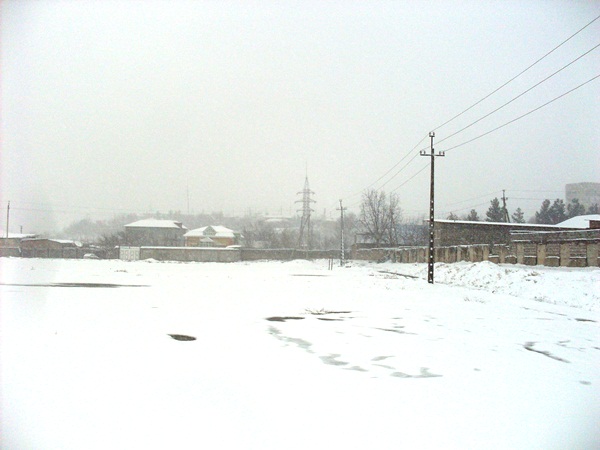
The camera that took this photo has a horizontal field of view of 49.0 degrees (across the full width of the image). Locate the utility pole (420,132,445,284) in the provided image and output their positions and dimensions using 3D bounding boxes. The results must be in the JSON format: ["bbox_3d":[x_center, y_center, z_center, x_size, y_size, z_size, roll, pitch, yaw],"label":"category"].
[{"bbox_3d":[7.946,-1.019,39.500,1.450,9.050,0.350,1,-2,-3],"label":"utility pole"}]

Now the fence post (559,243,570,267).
[{"bbox_3d":[22.529,2.512,55.957,0.600,2.050,0.700,0,-2,-7],"label":"fence post"}]

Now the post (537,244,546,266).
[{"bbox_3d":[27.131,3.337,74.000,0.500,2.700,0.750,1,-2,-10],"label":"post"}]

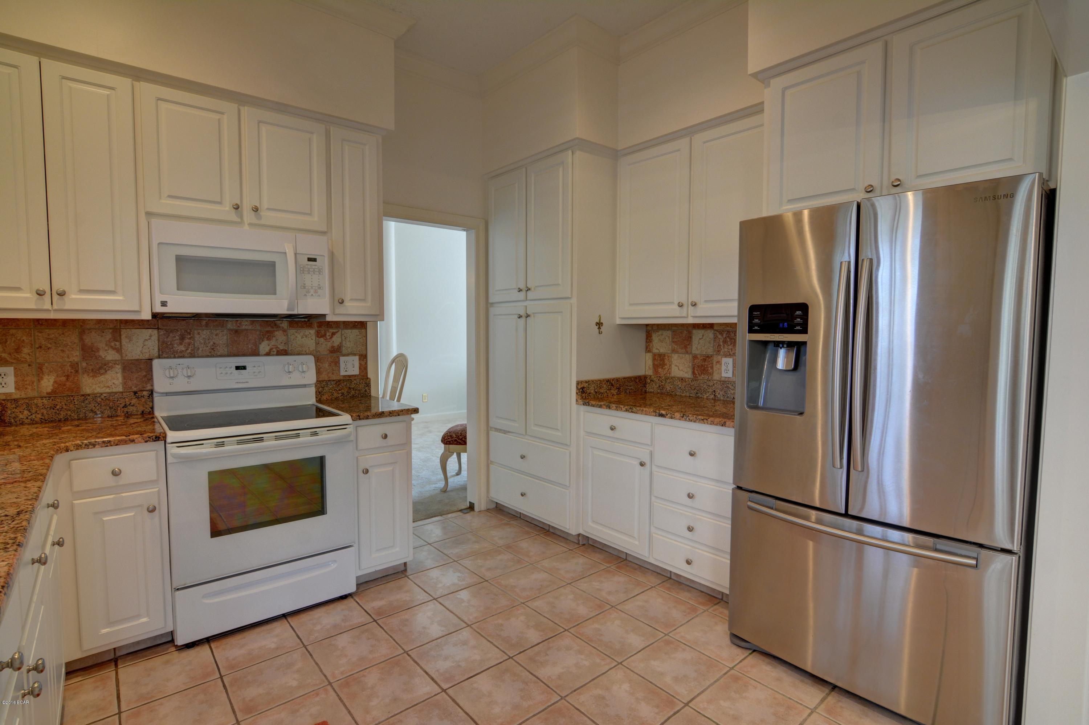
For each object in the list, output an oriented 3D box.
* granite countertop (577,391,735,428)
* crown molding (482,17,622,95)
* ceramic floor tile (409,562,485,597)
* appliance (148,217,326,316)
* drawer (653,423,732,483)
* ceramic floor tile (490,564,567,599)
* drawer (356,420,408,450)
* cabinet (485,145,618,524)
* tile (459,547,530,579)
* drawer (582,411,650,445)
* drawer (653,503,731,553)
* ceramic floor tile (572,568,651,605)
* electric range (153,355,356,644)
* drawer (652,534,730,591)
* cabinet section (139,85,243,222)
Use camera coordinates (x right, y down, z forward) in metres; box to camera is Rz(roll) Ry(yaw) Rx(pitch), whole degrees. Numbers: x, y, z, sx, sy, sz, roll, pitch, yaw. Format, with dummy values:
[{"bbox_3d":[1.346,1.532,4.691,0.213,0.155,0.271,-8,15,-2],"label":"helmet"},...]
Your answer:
[{"bbox_3d":[0.812,0.266,2.876,0.695,0.035,1.058,-3,4,-43],"label":"granite countertop"},{"bbox_3d":[-0.023,-1.952,3.246,0.383,0.131,1.048,-3,4,-43],"label":"crown molding"},{"bbox_3d":[-0.542,1.197,2.671,0.302,0.010,0.302,-3,5,-41],"label":"ceramic floor tile"},{"bbox_3d":[-1.585,-0.456,2.547,0.751,0.416,0.404,-3,5,-41],"label":"appliance"},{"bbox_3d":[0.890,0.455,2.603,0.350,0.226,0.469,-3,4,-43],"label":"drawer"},{"bbox_3d":[-0.090,1.209,2.648,0.305,0.012,0.305,-3,4,-41],"label":"ceramic floor tile"},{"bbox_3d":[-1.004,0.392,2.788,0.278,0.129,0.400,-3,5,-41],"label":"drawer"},{"bbox_3d":[0.137,-0.109,3.515,0.720,2.440,0.896,-4,5,-43],"label":"cabinet"},{"bbox_3d":[-0.301,1.193,2.869,0.300,0.012,0.300,-3,5,-40],"label":"tile"},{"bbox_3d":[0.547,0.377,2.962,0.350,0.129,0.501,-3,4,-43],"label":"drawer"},{"bbox_3d":[0.916,0.828,2.612,0.460,0.140,0.465,-3,4,-43],"label":"drawer"},{"bbox_3d":[0.360,1.211,2.612,0.305,0.012,0.305,-3,4,-41],"label":"ceramic floor tile"},{"bbox_3d":[-1.480,0.592,2.491,0.751,1.213,0.707,-3,5,-41],"label":"electric range"},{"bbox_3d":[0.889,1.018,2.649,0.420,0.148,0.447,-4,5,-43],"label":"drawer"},{"bbox_3d":[-1.760,-0.990,2.430,0.369,0.563,0.310,-2,4,-35],"label":"cabinet section"}]

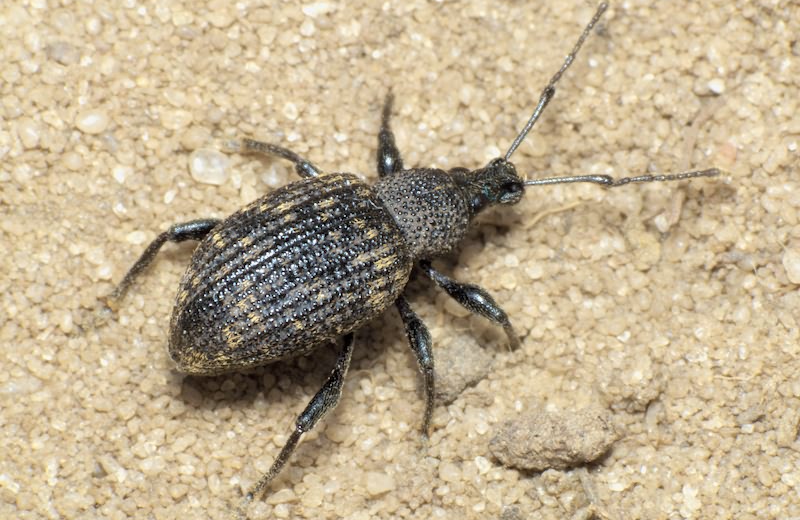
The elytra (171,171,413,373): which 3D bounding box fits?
[{"bbox_3d":[-0.003,0.000,0.095,0.007,0.003,0.004,-29,68,-7],"label":"elytra"}]

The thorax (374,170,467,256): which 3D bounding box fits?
[{"bbox_3d":[0.001,-0.001,0.096,0.002,0.002,0.002,-27,68,-12],"label":"thorax"}]

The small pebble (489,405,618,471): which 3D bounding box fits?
[{"bbox_3d":[0.004,0.004,0.095,0.003,0.001,0.002,-7,65,-3],"label":"small pebble"}]

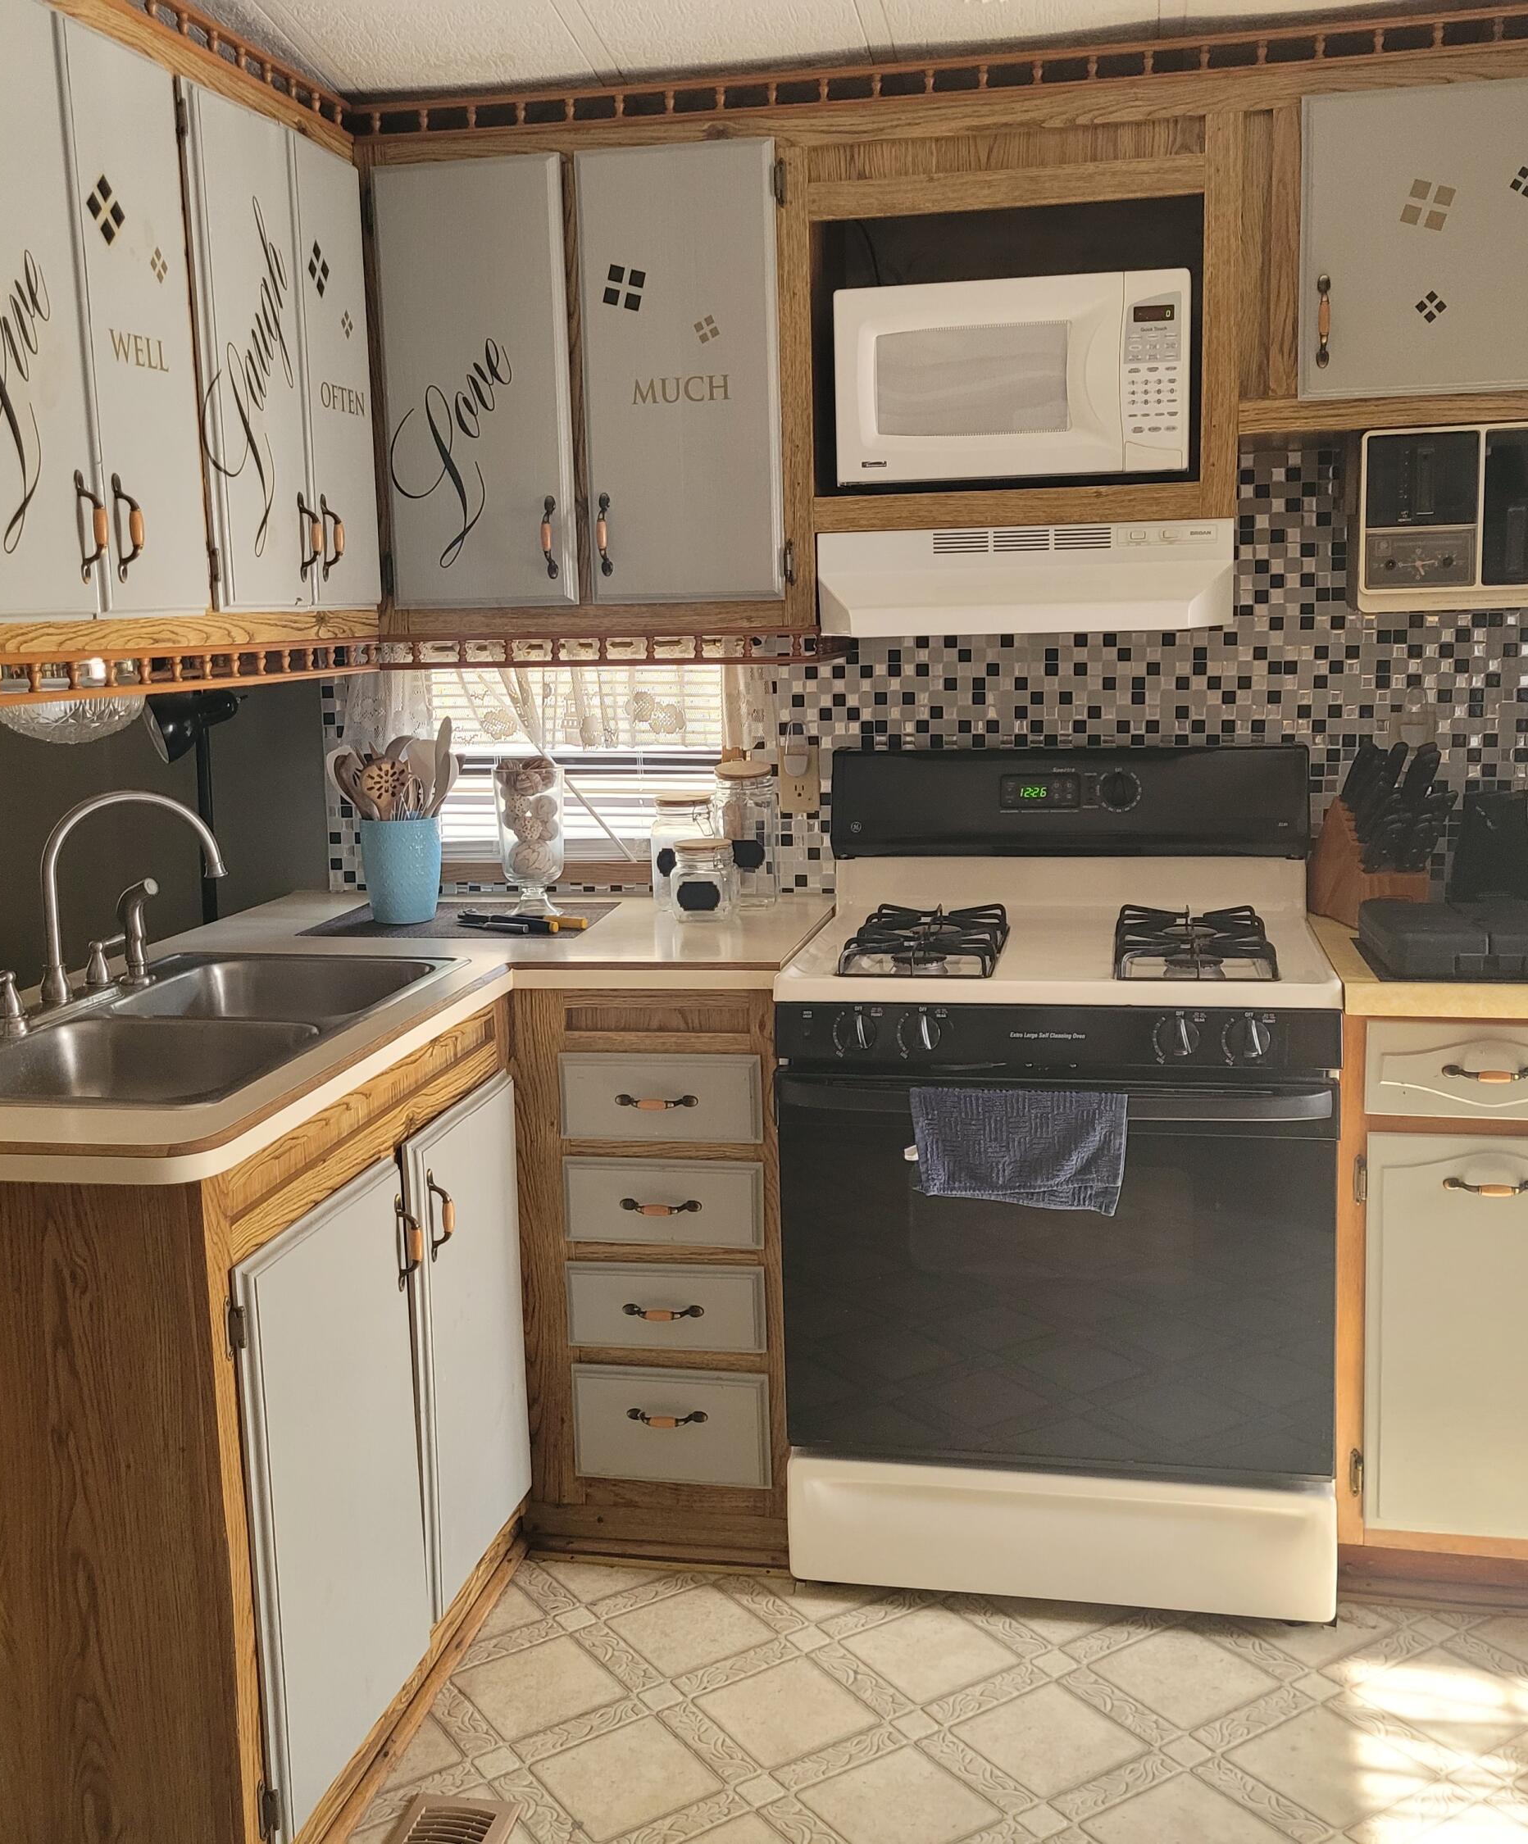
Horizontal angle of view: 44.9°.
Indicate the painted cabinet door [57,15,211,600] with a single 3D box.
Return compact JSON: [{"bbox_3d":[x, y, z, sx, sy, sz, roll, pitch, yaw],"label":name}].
[{"bbox_3d":[-0.750,-0.703,2.197,0.020,0.660,0.248,0,10,11],"label":"painted cabinet door"}]

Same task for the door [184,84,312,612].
[{"bbox_3d":[-0.697,-0.756,2.500,0.025,0.661,0.285,0,10,12],"label":"door"}]

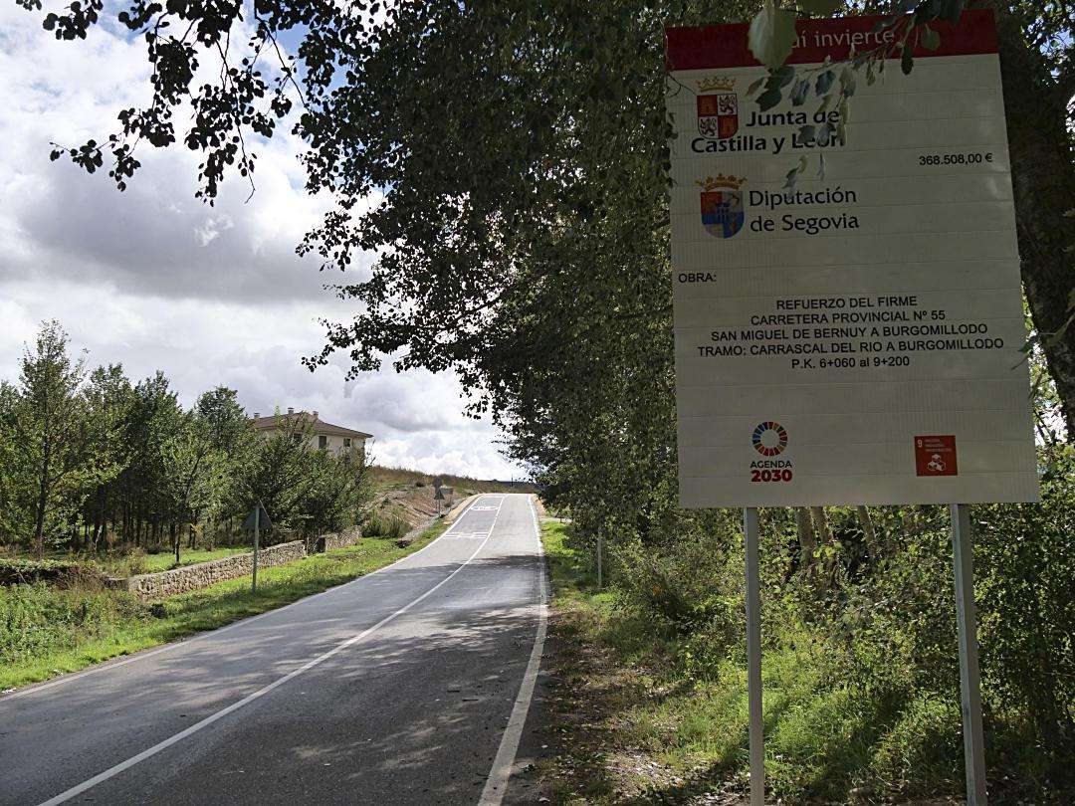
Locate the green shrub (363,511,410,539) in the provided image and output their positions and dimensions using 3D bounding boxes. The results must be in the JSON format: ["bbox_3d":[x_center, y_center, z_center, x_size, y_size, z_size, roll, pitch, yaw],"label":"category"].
[{"bbox_3d":[-7.804,6.362,45.000,2.400,1.380,2.000,-1,-8,0],"label":"green shrub"}]

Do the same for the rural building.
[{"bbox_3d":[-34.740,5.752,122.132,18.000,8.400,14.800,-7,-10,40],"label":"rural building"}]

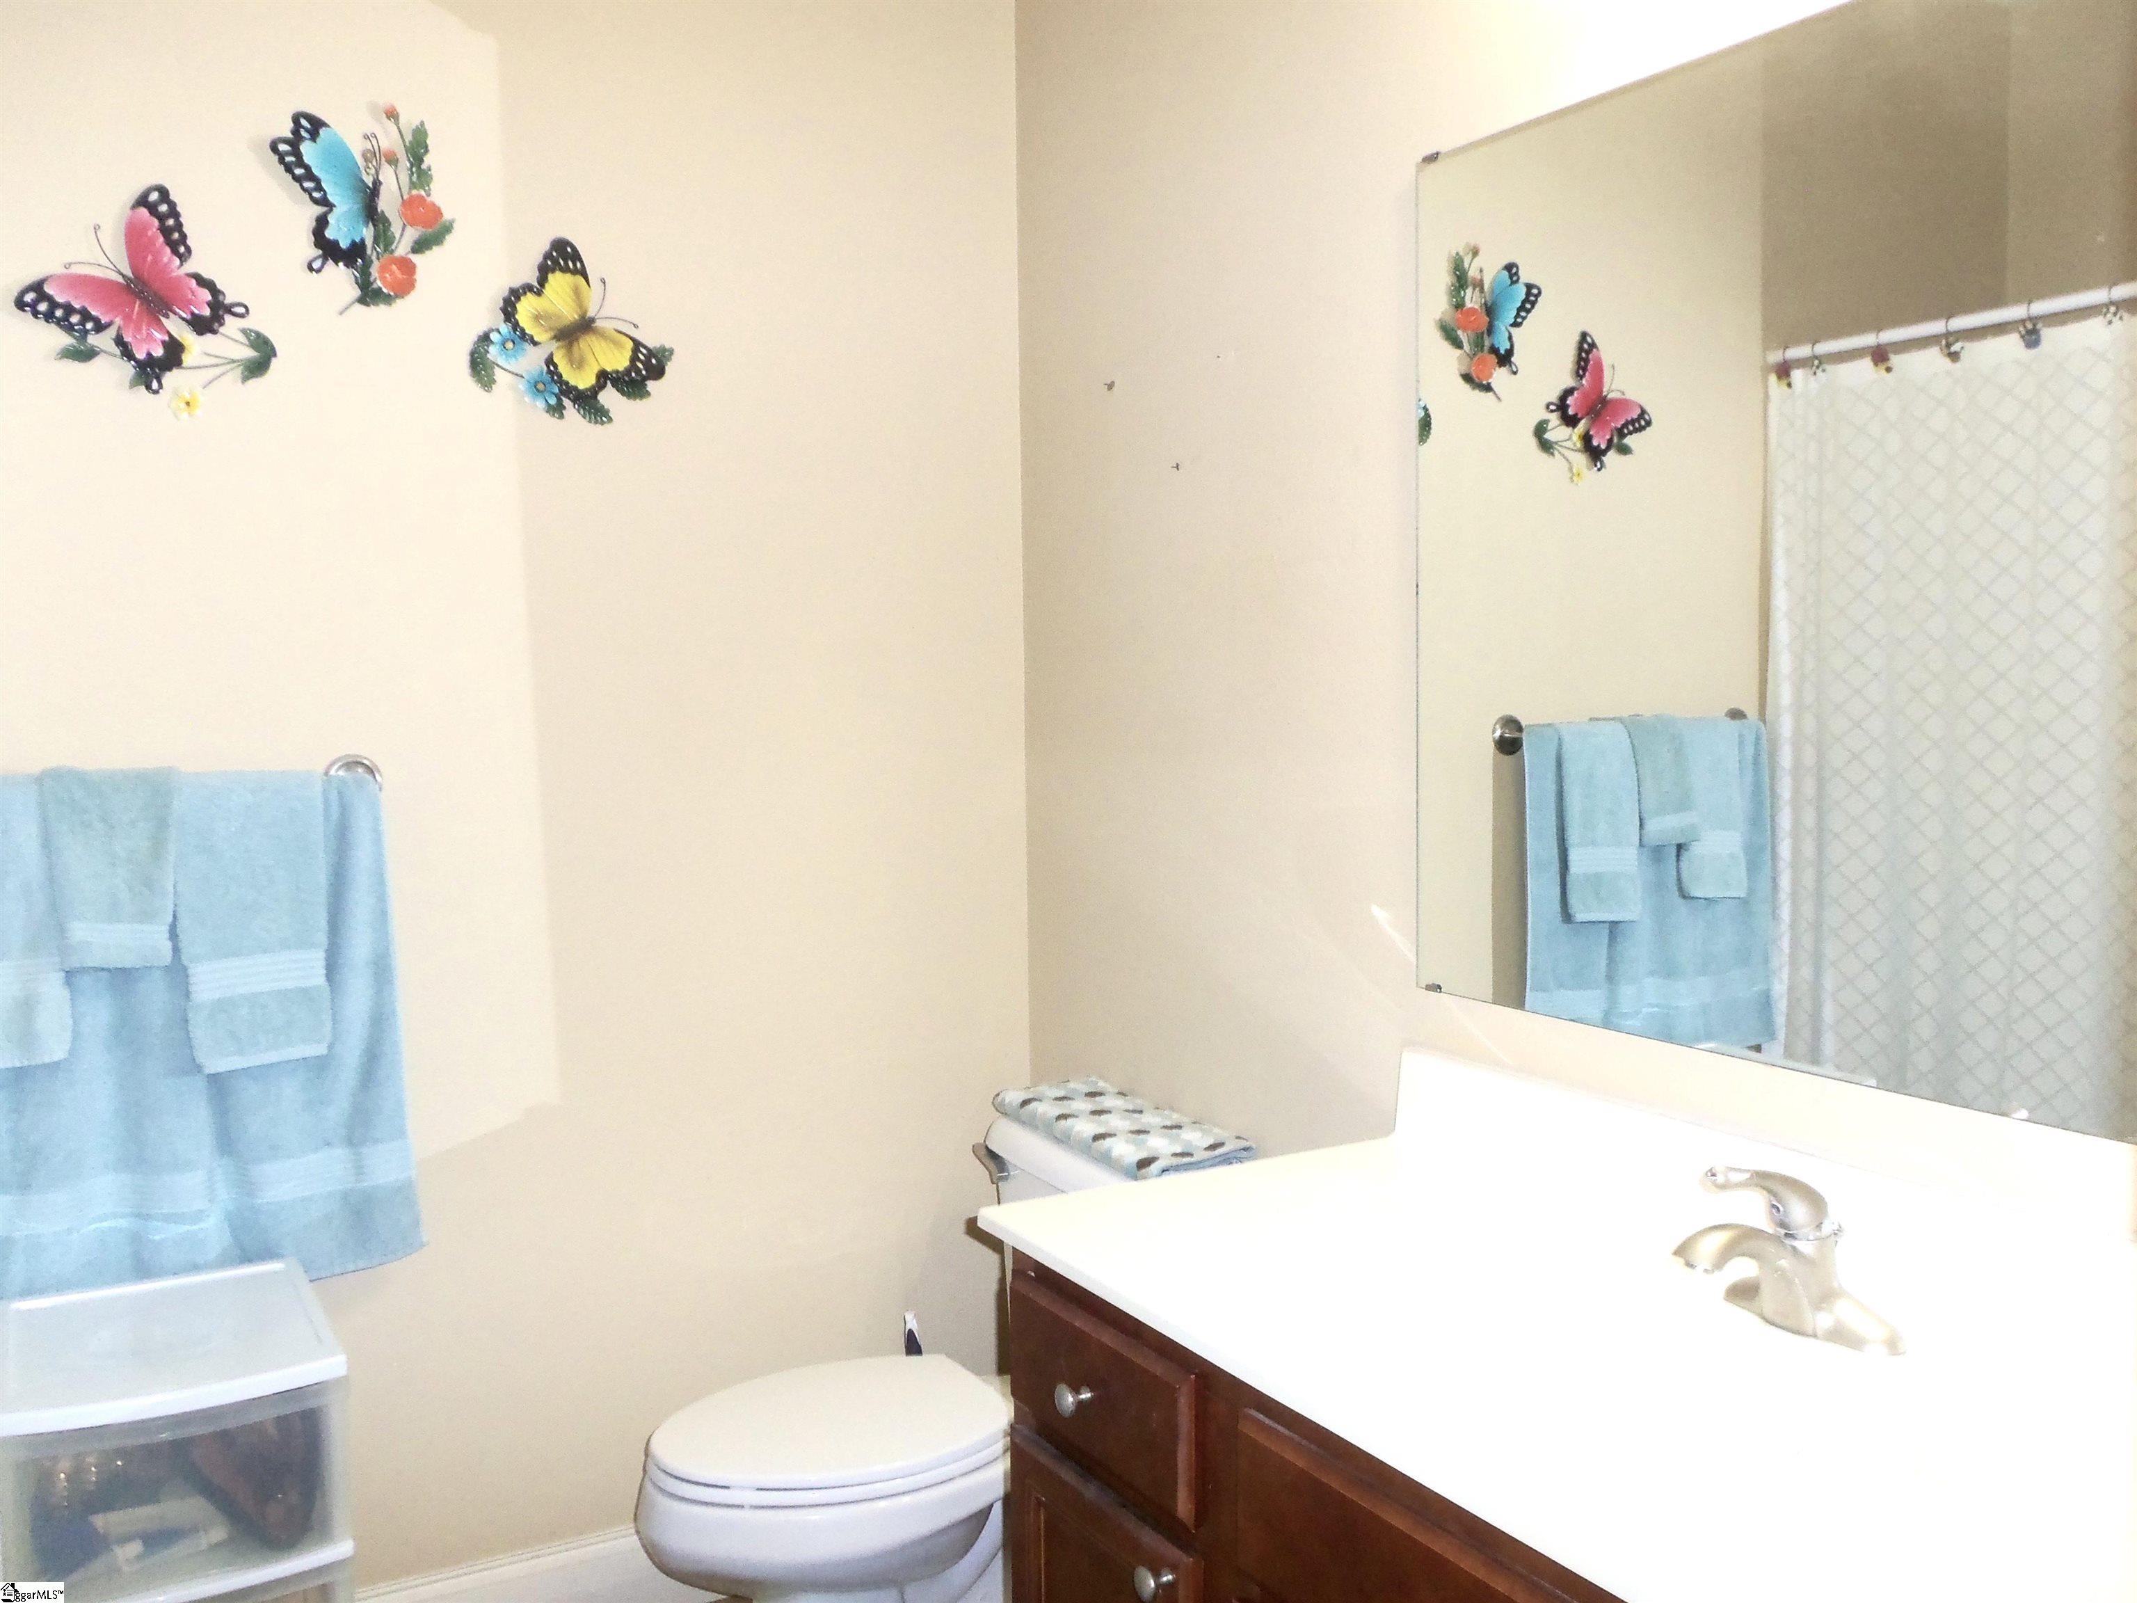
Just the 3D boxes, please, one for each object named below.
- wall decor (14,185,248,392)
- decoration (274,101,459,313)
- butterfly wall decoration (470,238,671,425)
[{"bbox_3d":[-1.115,-0.614,2.063,0.248,0.250,0.045,-3,5,-30],"label":"wall decor"},{"bbox_3d":[-0.886,-0.749,2.183,0.218,0.269,0.052,-3,5,-30],"label":"decoration"},{"bbox_3d":[-0.663,-0.631,2.321,0.273,0.244,0.048,-3,5,-30],"label":"butterfly wall decoration"}]

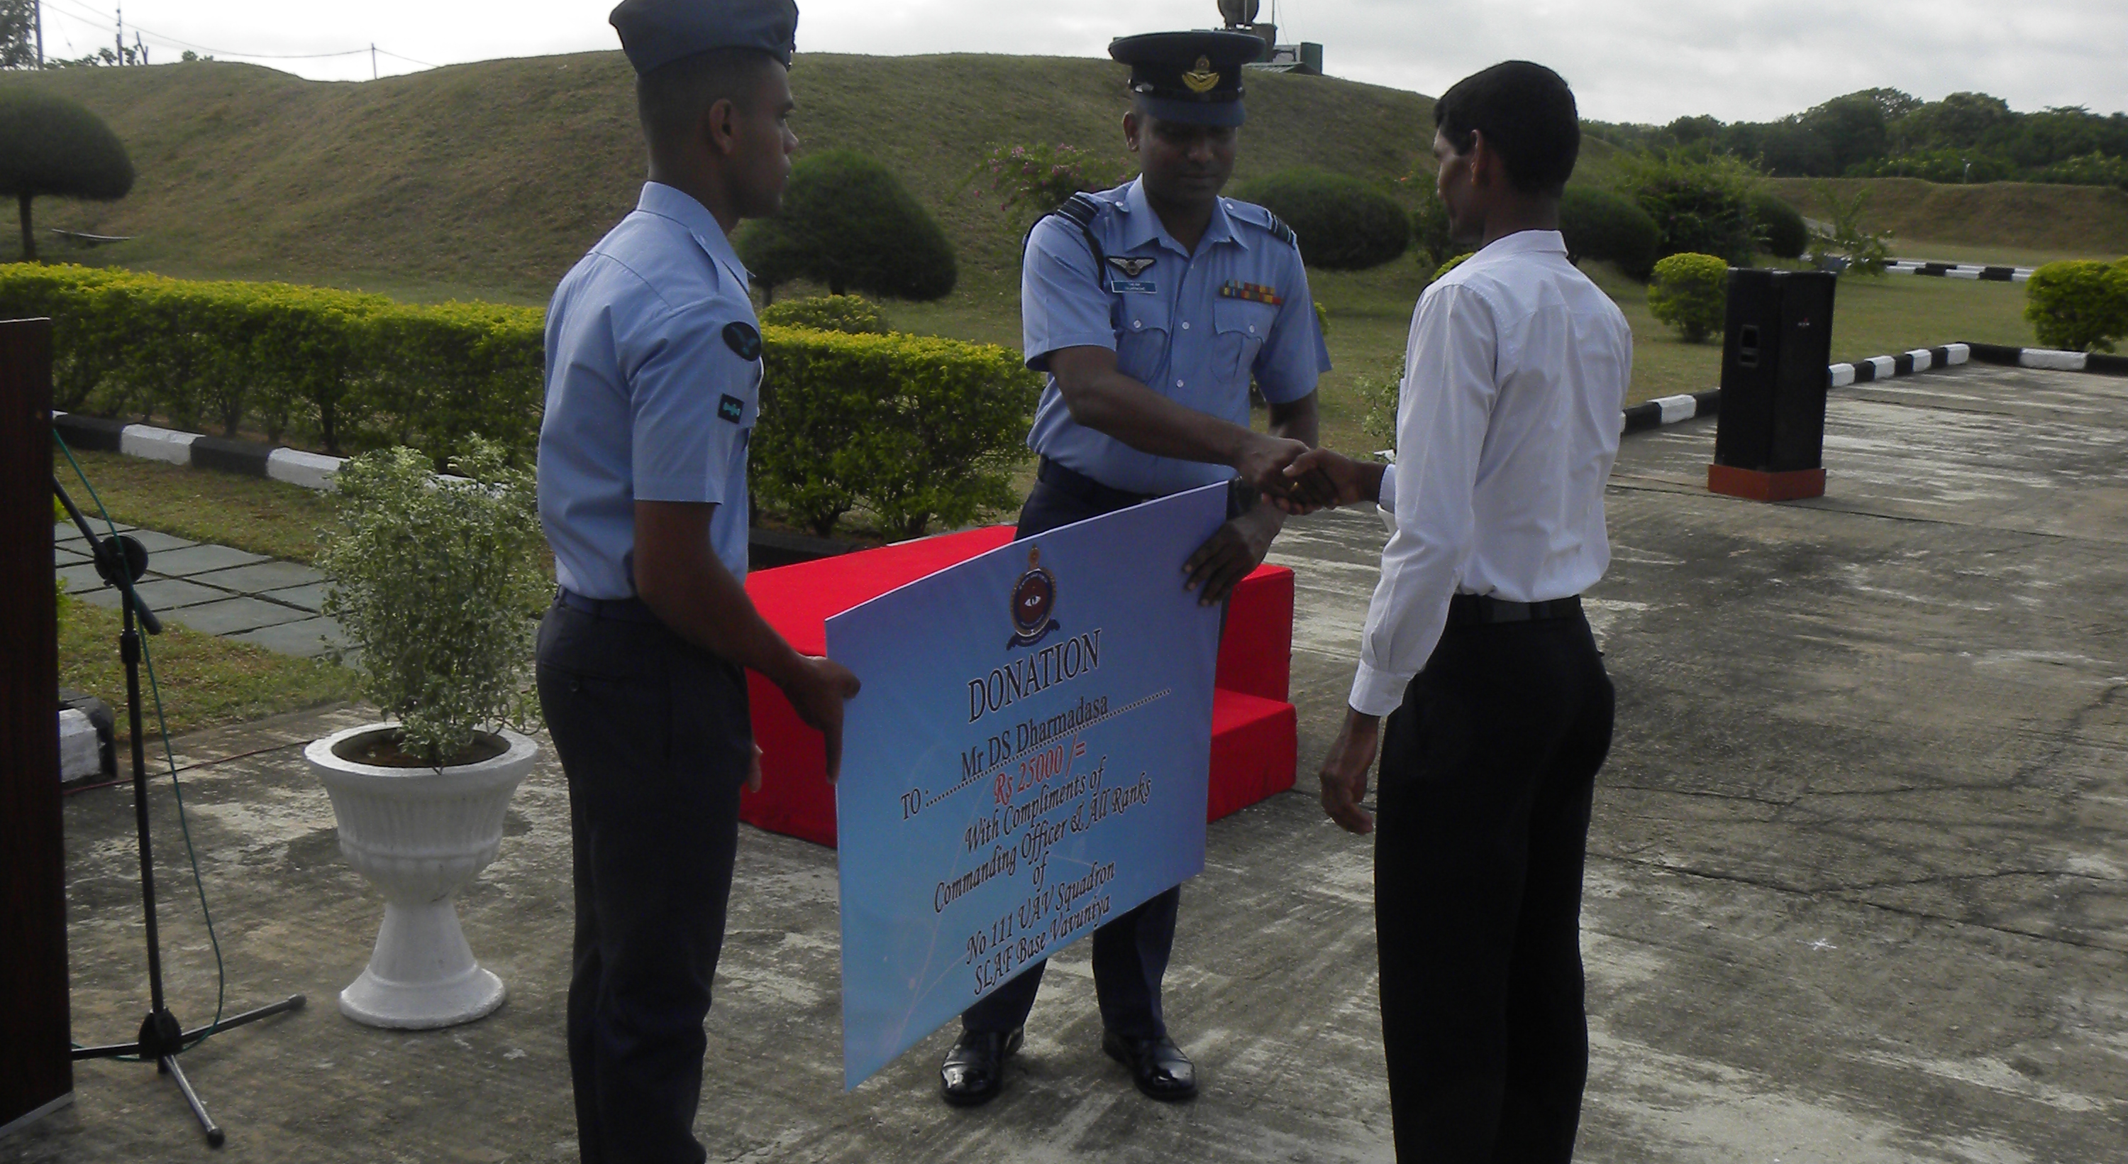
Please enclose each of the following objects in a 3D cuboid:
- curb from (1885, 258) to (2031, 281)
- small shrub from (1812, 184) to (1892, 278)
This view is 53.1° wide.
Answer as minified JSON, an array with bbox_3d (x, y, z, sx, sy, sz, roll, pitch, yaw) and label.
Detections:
[{"bbox_3d":[20.316,-7.049,48.406,3.000,0.200,0.300,9,13,34],"label":"curb"},{"bbox_3d":[10.524,-4.684,28.500,1.080,1.200,1.080,0,12,0],"label":"small shrub"}]

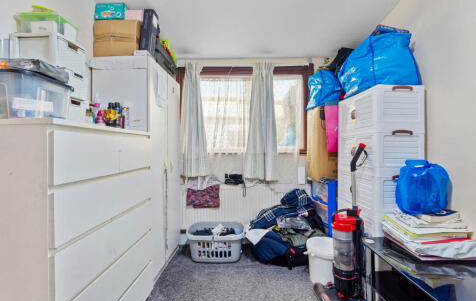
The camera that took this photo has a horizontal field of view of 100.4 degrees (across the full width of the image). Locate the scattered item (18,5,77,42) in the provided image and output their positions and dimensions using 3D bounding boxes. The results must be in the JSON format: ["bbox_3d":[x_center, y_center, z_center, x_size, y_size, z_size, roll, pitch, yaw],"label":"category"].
[{"bbox_3d":[-0.965,-0.630,1.015,0.220,0.150,0.150,0,0,0],"label":"scattered item"}]

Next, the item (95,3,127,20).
[{"bbox_3d":[-1.028,-1.121,1.675,0.245,0.137,0.150,0,1,3],"label":"item"}]

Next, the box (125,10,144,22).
[{"bbox_3d":[-0.870,-1.070,1.690,0.180,0.140,0.190,0,0,0],"label":"box"}]

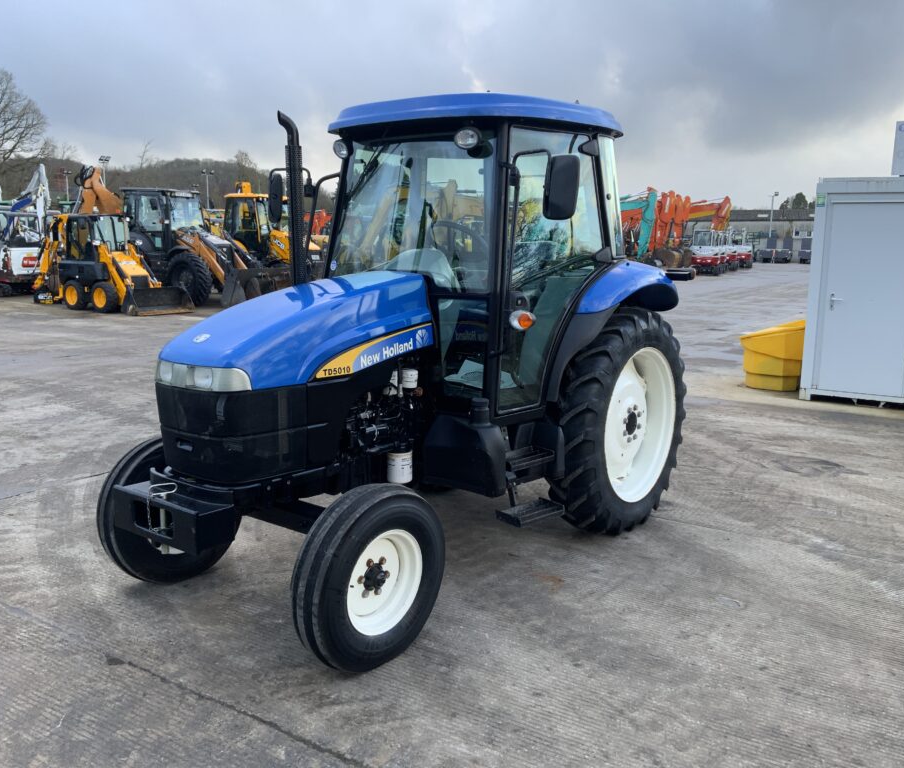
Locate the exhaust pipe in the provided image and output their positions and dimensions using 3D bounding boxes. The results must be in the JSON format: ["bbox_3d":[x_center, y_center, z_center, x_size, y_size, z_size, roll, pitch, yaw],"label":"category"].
[{"bbox_3d":[-0.854,-0.917,4.682,0.175,1.070,0.120,-1,10,-11],"label":"exhaust pipe"}]

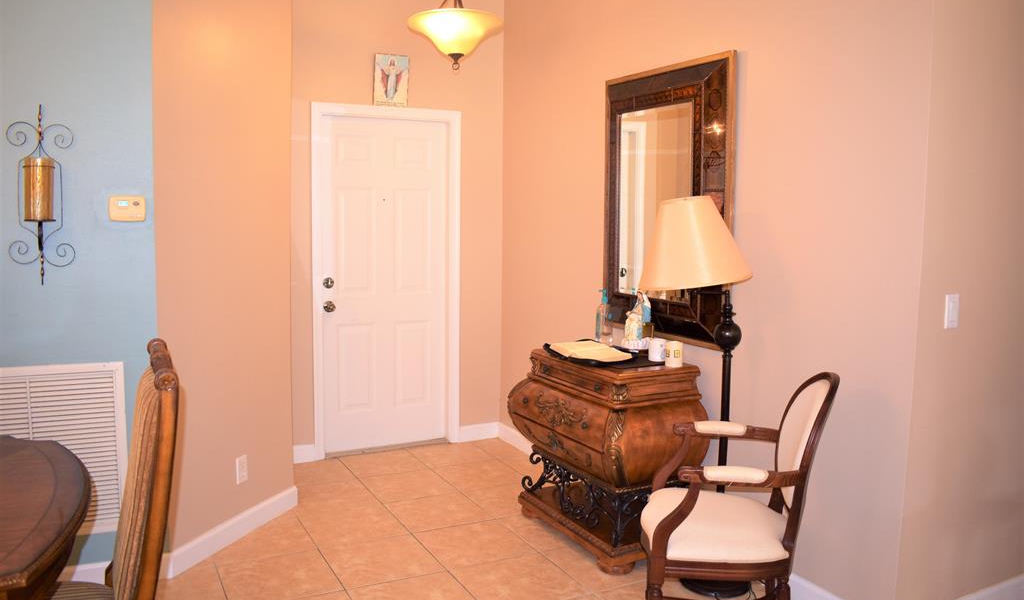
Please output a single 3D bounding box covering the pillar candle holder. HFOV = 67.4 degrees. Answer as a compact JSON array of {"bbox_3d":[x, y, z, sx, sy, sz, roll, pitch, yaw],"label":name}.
[{"bbox_3d":[-1.665,-0.366,2.716,0.192,0.617,0.110,-1,6,-27],"label":"pillar candle holder"}]

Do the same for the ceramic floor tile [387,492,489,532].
[{"bbox_3d":[-0.375,1.075,3.887,0.427,0.010,0.427,-1,6,-27],"label":"ceramic floor tile"}]

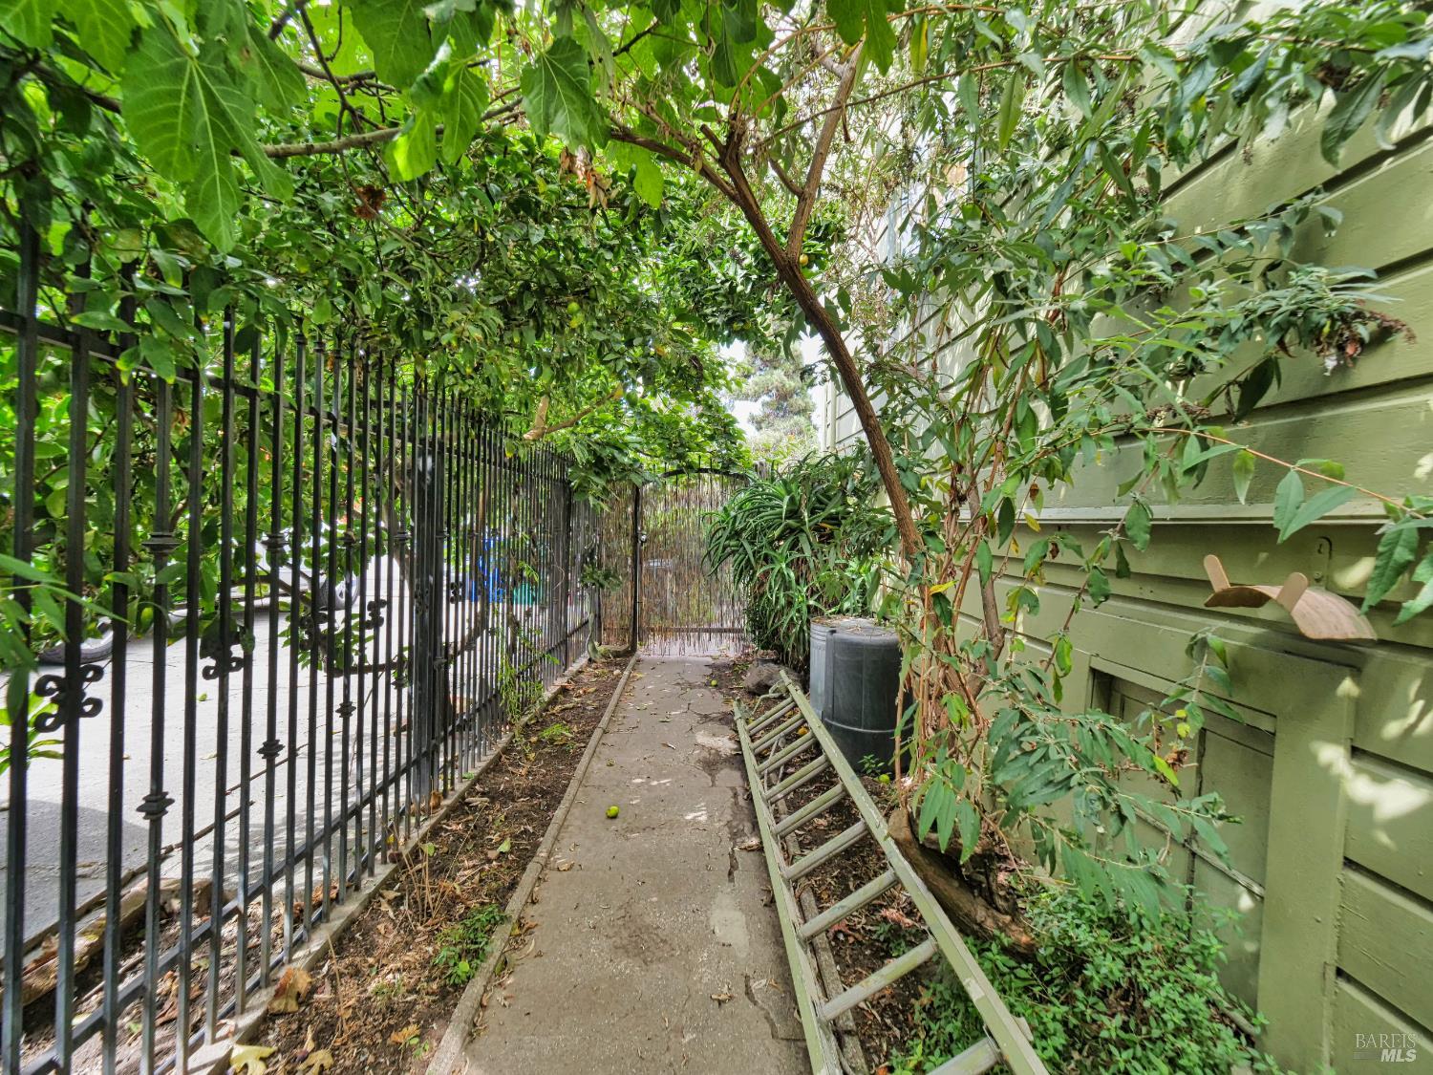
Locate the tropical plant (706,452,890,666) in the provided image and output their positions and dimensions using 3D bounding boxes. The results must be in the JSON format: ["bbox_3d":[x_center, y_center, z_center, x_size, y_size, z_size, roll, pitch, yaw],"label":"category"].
[{"bbox_3d":[0.720,0.230,5.150,1.550,1.900,1.350,2,2,-2],"label":"tropical plant"}]

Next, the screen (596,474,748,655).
[{"bbox_3d":[-0.470,0.285,6.250,1.680,1.950,0.100,2,2,-2],"label":"screen"}]

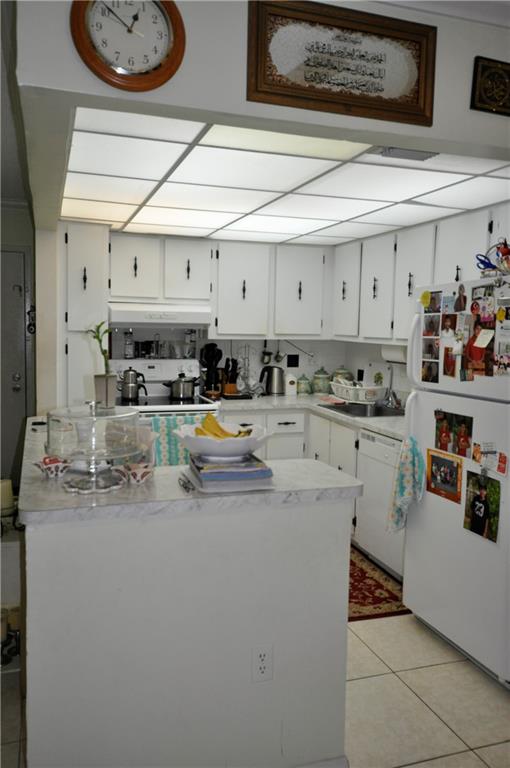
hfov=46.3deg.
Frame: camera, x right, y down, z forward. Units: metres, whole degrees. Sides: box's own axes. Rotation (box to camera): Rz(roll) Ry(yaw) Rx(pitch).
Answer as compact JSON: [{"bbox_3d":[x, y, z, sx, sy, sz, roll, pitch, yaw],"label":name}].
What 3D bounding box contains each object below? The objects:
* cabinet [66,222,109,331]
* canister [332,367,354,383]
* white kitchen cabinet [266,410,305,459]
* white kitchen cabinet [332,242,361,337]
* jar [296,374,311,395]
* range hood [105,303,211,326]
[{"bbox_3d":[-1.176,-0.712,4.139,0.305,0.695,0.570,-1,6,-19],"label":"cabinet"},{"bbox_3d":[0.756,-0.036,5.125,0.190,0.255,0.190,-1,6,-19],"label":"canister"},{"bbox_3d":[0.132,0.605,4.717,0.315,0.837,0.600,-1,6,-19],"label":"white kitchen cabinet"},{"bbox_3d":[0.841,-0.711,4.642,0.320,0.730,0.450,-1,6,-19],"label":"white kitchen cabinet"},{"bbox_3d":[0.409,0.004,5.007,0.120,0.162,0.120,1,6,0],"label":"jar"},{"bbox_3d":[-0.721,-0.528,4.473,0.755,0.140,0.450,-1,6,-19],"label":"range hood"}]

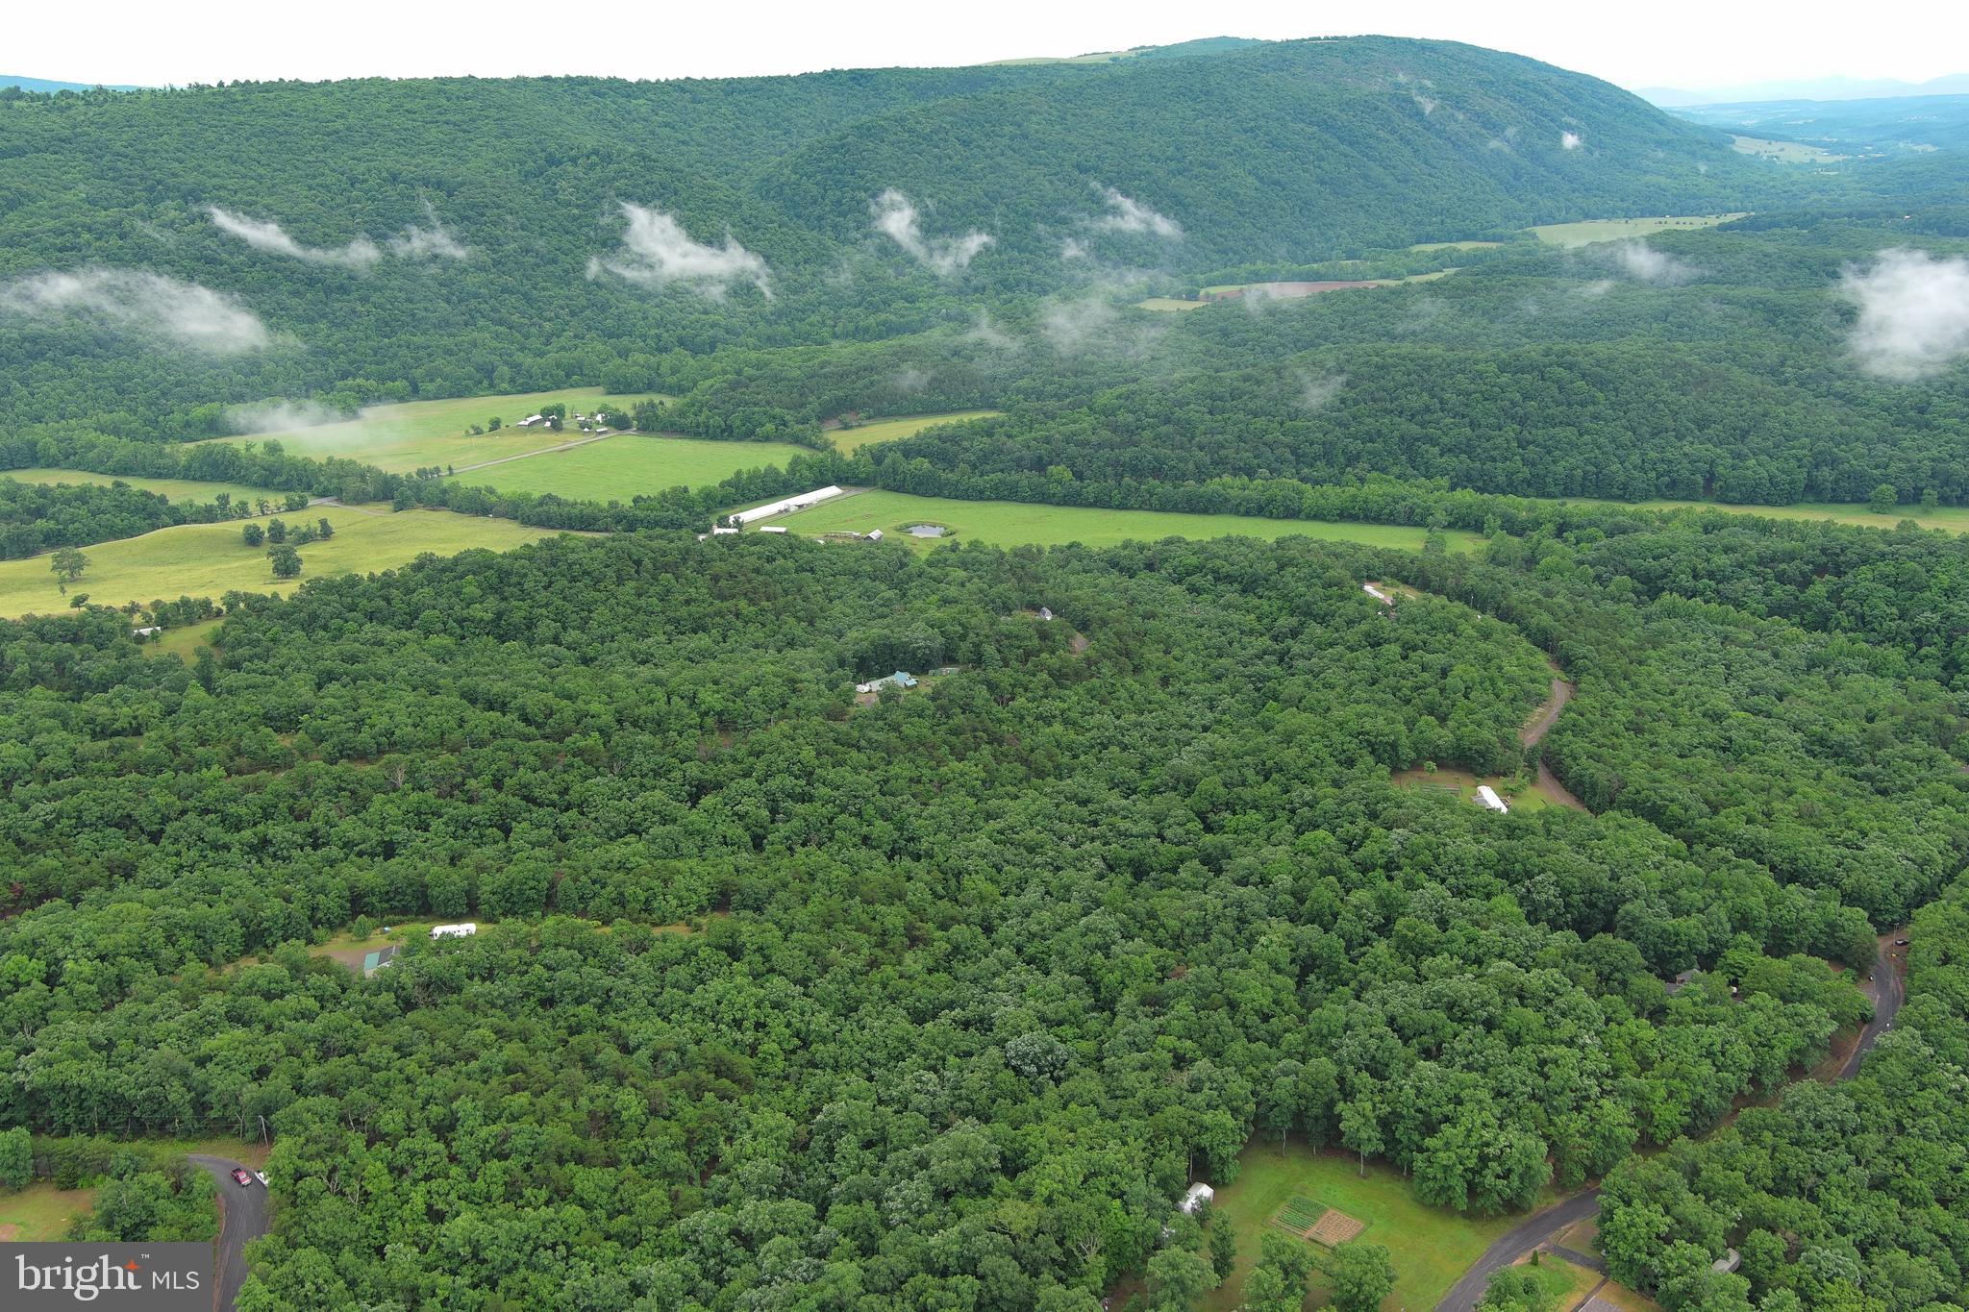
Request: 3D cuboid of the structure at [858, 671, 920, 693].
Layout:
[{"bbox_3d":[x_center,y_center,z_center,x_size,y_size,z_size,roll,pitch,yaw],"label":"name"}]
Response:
[{"bbox_3d":[-35.766,10.018,590.000,18.500,5.500,10.000,-12,23,-31],"label":"structure"}]

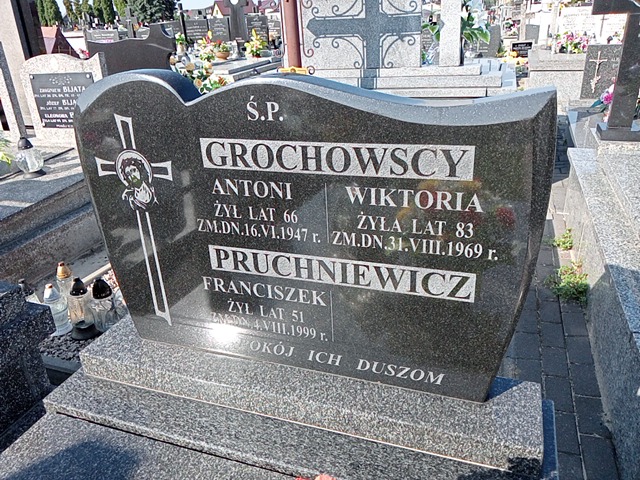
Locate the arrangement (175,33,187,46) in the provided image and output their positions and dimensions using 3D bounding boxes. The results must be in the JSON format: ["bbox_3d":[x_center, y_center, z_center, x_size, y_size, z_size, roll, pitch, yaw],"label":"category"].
[{"bbox_3d":[-2.506,-3.602,9.300,0.210,0.240,0.190,4,23,15],"label":"arrangement"}]

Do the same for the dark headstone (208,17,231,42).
[{"bbox_3d":[-2.718,-5.672,14.000,0.600,0.640,0.120,4,23,15],"label":"dark headstone"}]

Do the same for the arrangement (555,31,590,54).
[{"bbox_3d":[3.692,-2.899,7.600,0.480,0.340,0.300,4,23,15],"label":"arrangement"}]

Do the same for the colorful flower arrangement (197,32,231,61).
[{"bbox_3d":[-1.954,-3.551,9.500,0.600,0.480,0.420,4,23,15],"label":"colorful flower arrangement"}]

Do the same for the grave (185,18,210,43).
[{"bbox_3d":[-3.404,-5.773,14.300,0.660,0.640,0.120,4,23,15],"label":"grave"}]

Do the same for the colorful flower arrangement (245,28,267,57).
[{"bbox_3d":[-1.184,-3.615,9.500,0.400,0.500,0.360,4,23,15],"label":"colorful flower arrangement"}]

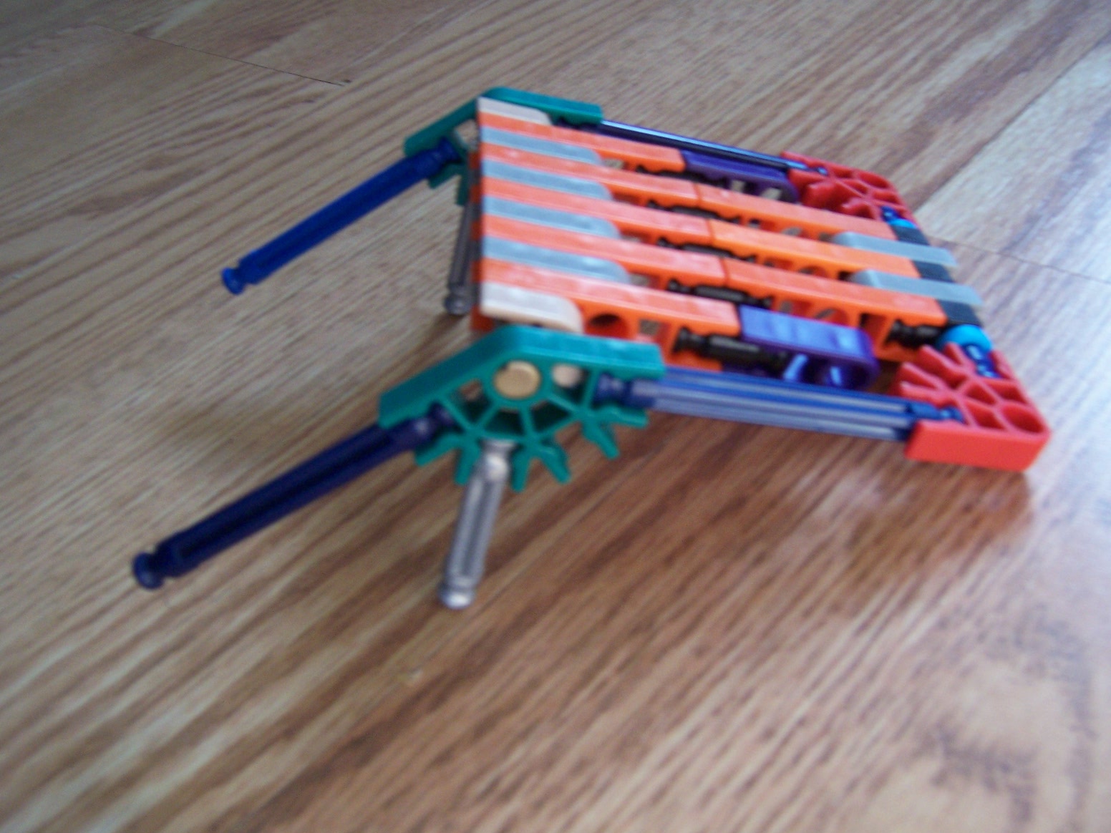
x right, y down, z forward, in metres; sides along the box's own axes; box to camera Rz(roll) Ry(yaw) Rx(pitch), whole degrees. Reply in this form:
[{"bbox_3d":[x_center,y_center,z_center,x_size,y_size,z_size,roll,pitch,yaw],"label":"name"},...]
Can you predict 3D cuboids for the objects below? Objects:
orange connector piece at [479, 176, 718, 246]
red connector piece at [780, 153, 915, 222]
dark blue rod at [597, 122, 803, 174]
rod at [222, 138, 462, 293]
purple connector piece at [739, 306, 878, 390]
[{"bbox_3d":[0.005,-0.029,0.171,0.037,0.010,0.006,8,38,-13],"label":"orange connector piece"},{"bbox_3d":[0.055,-0.041,0.203,0.022,0.006,0.022,7,39,-11],"label":"red connector piece"},{"bbox_3d":[0.026,-0.051,0.205,0.054,0.006,0.006,7,38,-12],"label":"dark blue rod"},{"bbox_3d":[-0.043,-0.039,0.208,0.054,0.006,0.006,-28,37,16],"label":"rod"},{"bbox_3d":[0.036,-0.009,0.152,0.022,0.009,0.006,8,38,-11],"label":"purple connector piece"}]

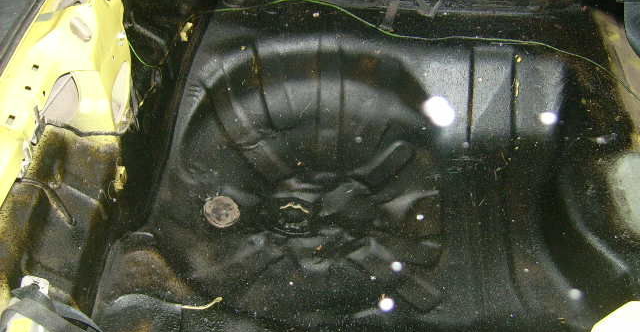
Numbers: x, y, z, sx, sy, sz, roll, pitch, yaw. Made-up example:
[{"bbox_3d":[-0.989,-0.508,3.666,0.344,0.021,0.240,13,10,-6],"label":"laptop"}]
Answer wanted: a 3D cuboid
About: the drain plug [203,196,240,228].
[{"bbox_3d":[-0.151,0.072,1.000,0.056,0.012,0.056,2,53,-3],"label":"drain plug"}]

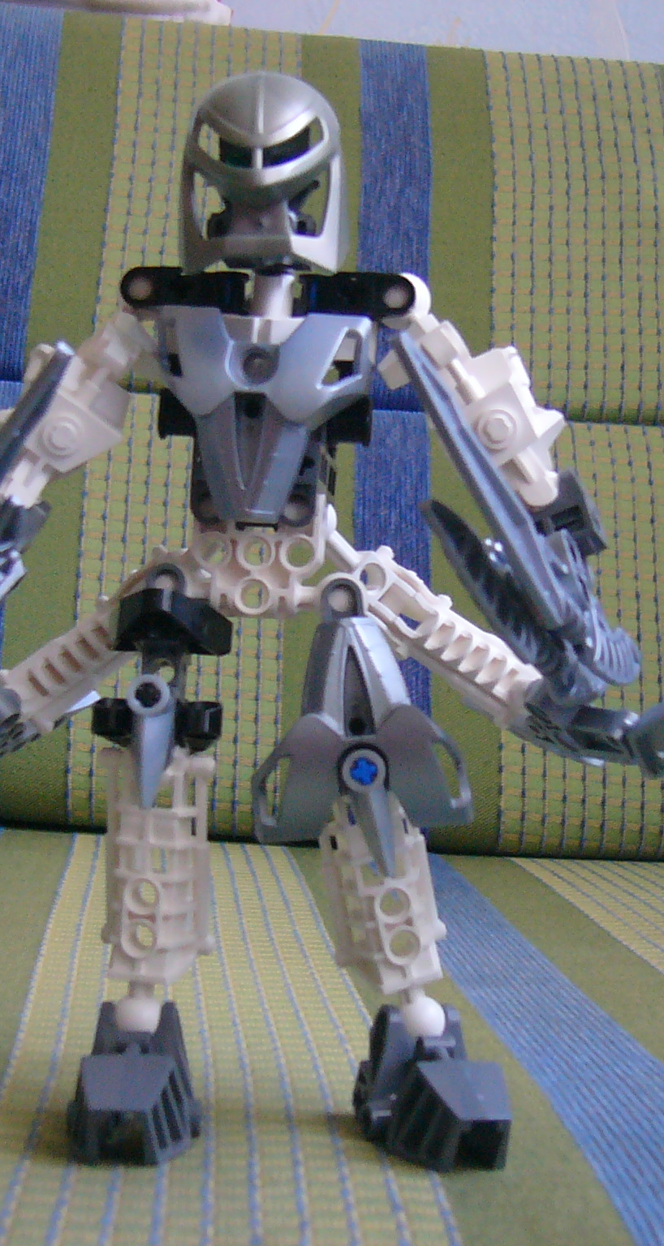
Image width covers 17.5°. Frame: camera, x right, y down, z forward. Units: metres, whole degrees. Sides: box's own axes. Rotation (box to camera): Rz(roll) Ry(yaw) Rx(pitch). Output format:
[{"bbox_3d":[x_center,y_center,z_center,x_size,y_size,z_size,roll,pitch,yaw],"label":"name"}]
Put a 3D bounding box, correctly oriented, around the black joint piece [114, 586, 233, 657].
[{"bbox_3d":[-0.029,0.000,0.393,0.022,0.013,0.015,3,3,5],"label":"black joint piece"}]

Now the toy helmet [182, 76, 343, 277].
[{"bbox_3d":[-0.012,-0.082,0.393,0.029,0.035,0.027,2,3,2],"label":"toy helmet"}]

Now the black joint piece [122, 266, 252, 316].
[{"bbox_3d":[-0.027,-0.061,0.399,0.024,0.009,0.011,2,3,0],"label":"black joint piece"}]

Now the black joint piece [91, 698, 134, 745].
[{"bbox_3d":[-0.040,0.018,0.398,0.009,0.009,0.009,3,3,6],"label":"black joint piece"}]

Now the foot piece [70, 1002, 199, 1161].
[{"bbox_3d":[-0.036,0.081,0.392,0.025,0.022,0.043,2,3,1],"label":"foot piece"}]

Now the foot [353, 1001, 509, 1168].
[{"bbox_3d":[0.019,0.081,0.390,0.024,0.022,0.042,2,3,-16],"label":"foot"}]

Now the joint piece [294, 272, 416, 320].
[{"bbox_3d":[0.004,-0.060,0.399,0.023,0.009,0.011,2,3,0],"label":"joint piece"}]

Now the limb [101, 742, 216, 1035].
[{"bbox_3d":[-0.032,0.050,0.404,0.018,0.054,0.018,2,2,14],"label":"limb"}]

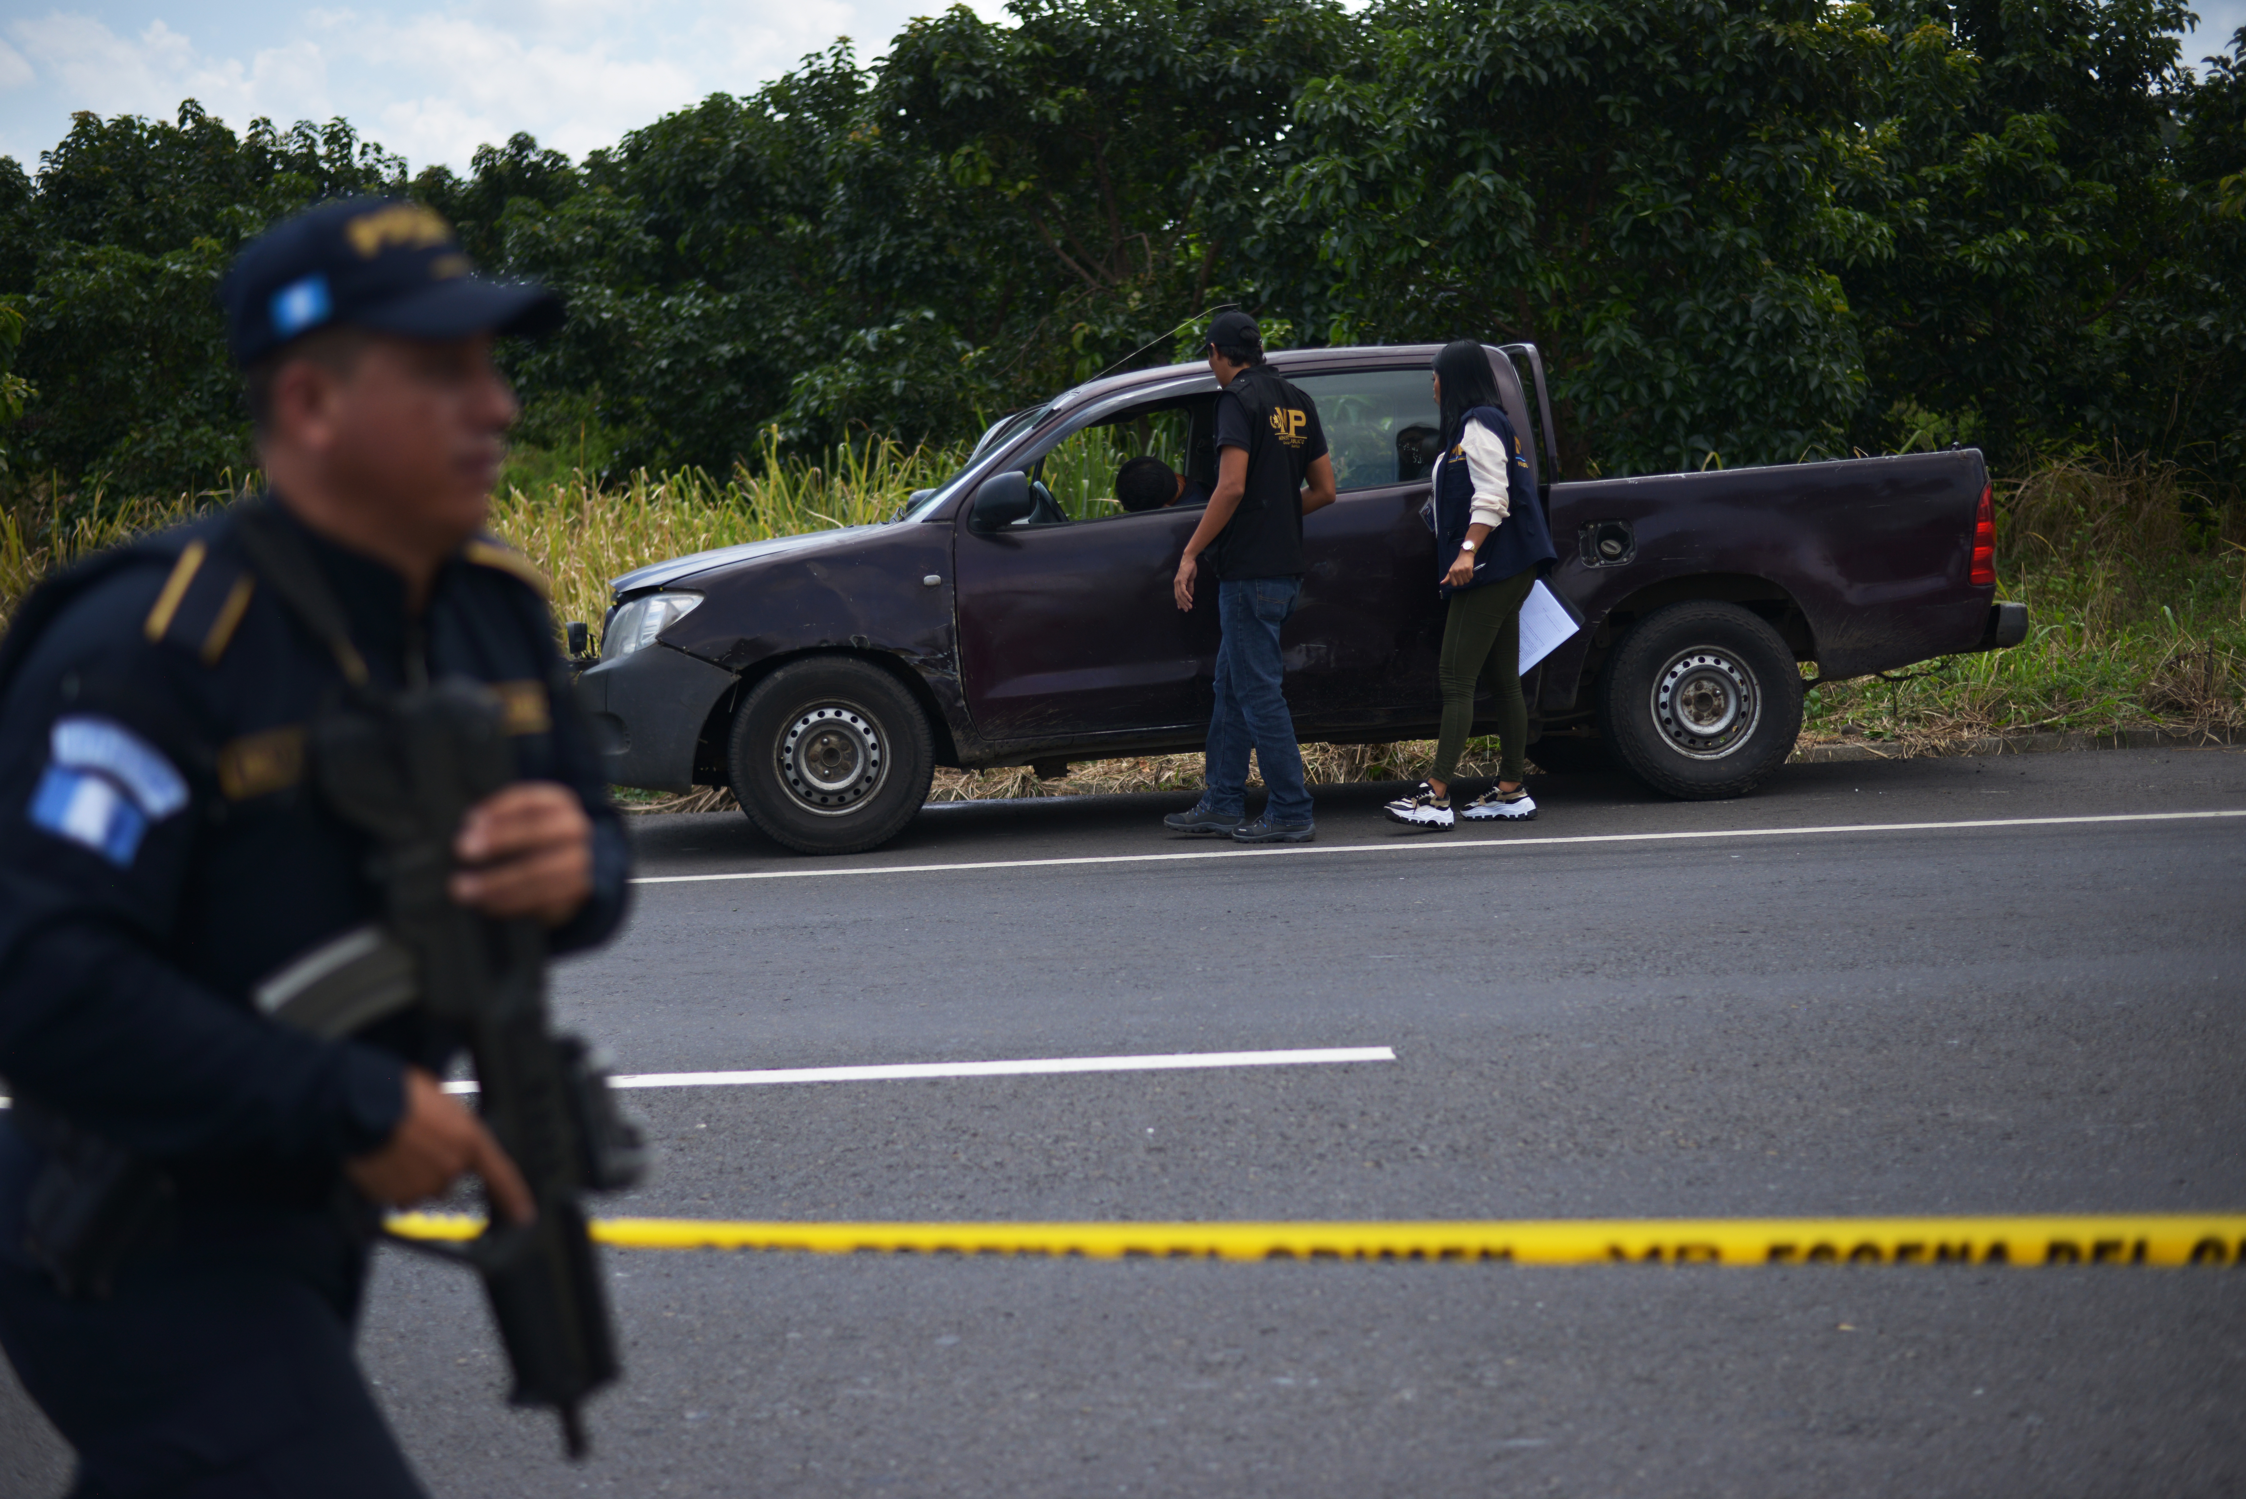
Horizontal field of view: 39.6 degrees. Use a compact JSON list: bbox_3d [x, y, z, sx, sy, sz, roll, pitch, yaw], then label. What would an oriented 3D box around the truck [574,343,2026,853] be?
[{"bbox_3d":[0.576,-0.637,11.676,5.215,1.700,1.800,-4,4,-7],"label":"truck"}]

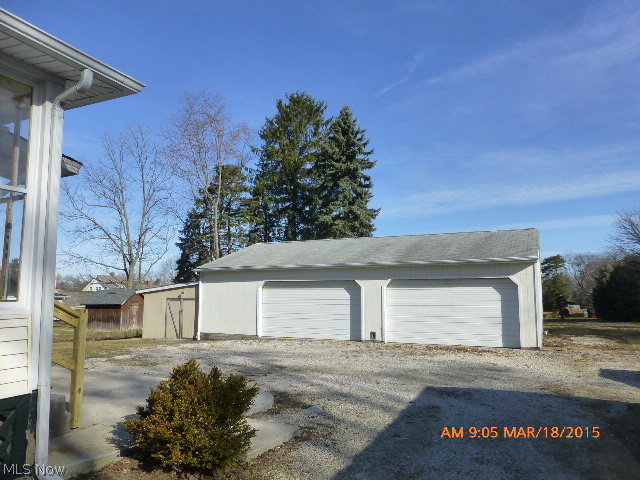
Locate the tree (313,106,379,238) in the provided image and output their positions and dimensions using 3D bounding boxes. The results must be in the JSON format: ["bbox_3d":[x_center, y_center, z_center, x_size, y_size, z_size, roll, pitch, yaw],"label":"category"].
[{"bbox_3d":[2.341,-2.897,40.493,6.300,19.249,6.300,-1,-6,3],"label":"tree"}]

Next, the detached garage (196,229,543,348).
[{"bbox_3d":[2.973,2.281,22.987,14.870,4.870,10.950,-3,-6,25],"label":"detached garage"}]

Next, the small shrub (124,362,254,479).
[{"bbox_3d":[-1.195,1.573,4.064,1.219,0.899,1.150,1,-6,-16],"label":"small shrub"}]

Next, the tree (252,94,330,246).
[{"bbox_3d":[-2.859,-3.681,41.580,7.190,21.092,7.190,0,-6,-4],"label":"tree"}]

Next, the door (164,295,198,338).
[{"bbox_3d":[-6.820,3.822,21.766,2.050,2.000,0.100,-3,-6,25],"label":"door"}]

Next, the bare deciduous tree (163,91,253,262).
[{"bbox_3d":[-9.793,-3.335,38.534,7.465,20.078,7.465,1,-6,-14],"label":"bare deciduous tree"}]

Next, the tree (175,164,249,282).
[{"bbox_3d":[-9.611,-0.018,39.205,6.315,13.609,6.315,1,-6,-14],"label":"tree"}]

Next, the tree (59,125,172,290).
[{"bbox_3d":[-16.721,-1.555,36.349,8.242,15.981,8.242,2,-6,-25],"label":"tree"}]

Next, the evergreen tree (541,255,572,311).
[{"bbox_3d":[25.324,4.505,47.773,3.445,5.898,3.445,-3,-6,28],"label":"evergreen tree"}]

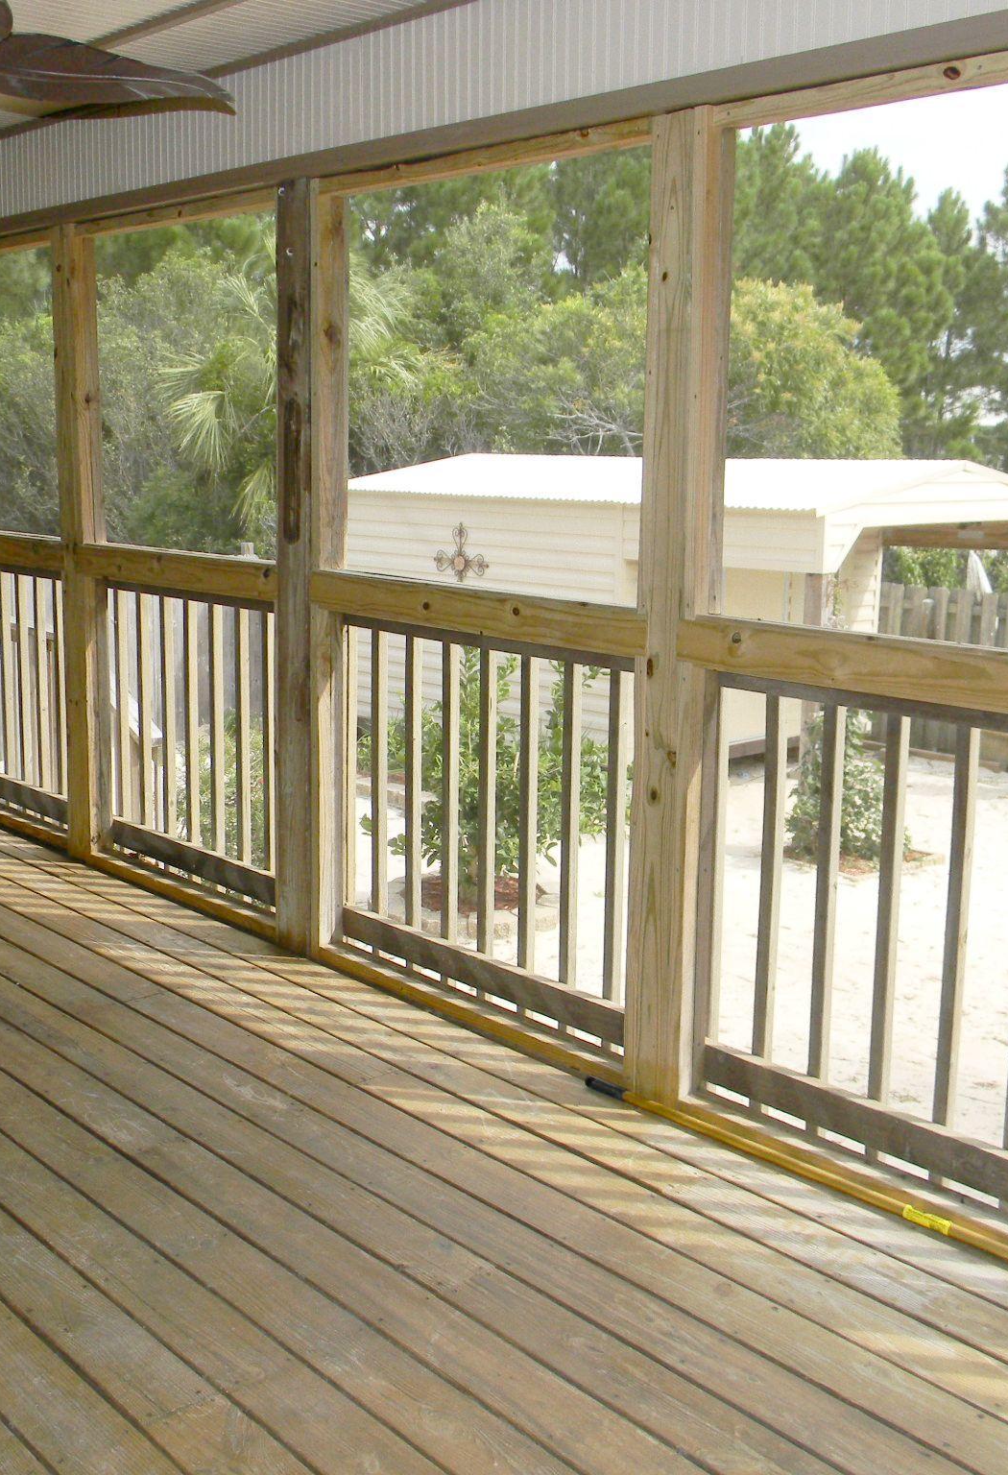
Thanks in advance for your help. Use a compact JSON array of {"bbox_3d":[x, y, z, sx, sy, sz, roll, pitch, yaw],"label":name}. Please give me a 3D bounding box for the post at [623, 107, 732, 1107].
[{"bbox_3d":[0.361,-0.233,3.378,0.110,2.090,0.130,-8,13,-41],"label":"post"}]

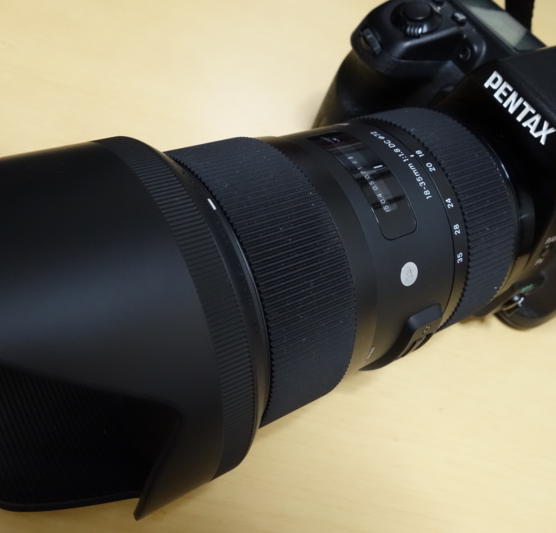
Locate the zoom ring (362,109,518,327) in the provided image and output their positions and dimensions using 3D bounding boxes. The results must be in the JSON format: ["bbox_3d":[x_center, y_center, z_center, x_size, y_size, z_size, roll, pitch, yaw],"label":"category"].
[{"bbox_3d":[0.041,-0.014,0.214,0.023,0.076,0.076,-19,63,-35],"label":"zoom ring"}]

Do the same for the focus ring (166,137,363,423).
[{"bbox_3d":[-0.016,0.006,0.173,0.026,0.079,0.079,-19,63,-35],"label":"focus ring"}]

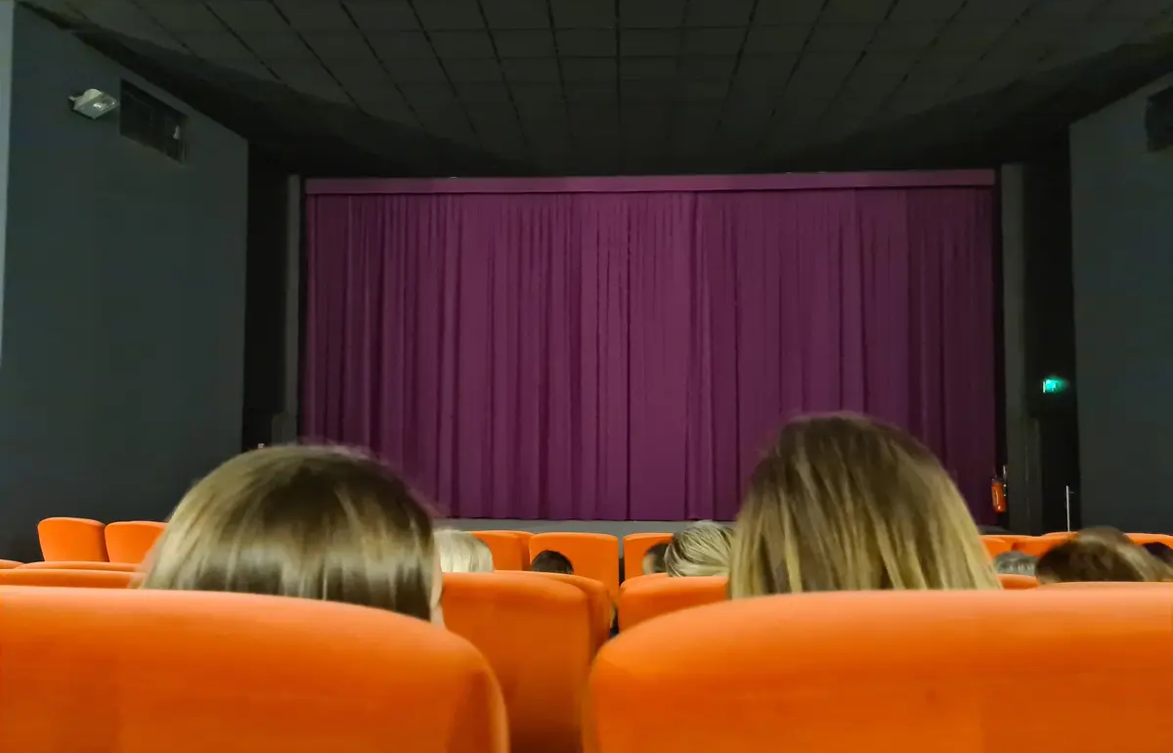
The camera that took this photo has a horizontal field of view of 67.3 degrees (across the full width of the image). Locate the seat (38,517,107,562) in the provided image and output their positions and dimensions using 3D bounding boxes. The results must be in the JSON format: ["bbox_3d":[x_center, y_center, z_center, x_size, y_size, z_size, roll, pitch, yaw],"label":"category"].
[{"bbox_3d":[-3.417,1.451,6.245,0.550,0.950,0.620,-1,-4,18],"label":"seat"}]

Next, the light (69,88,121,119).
[{"bbox_3d":[-4.655,-2.589,8.350,0.300,0.230,0.300,0,-4,9],"label":"light"}]

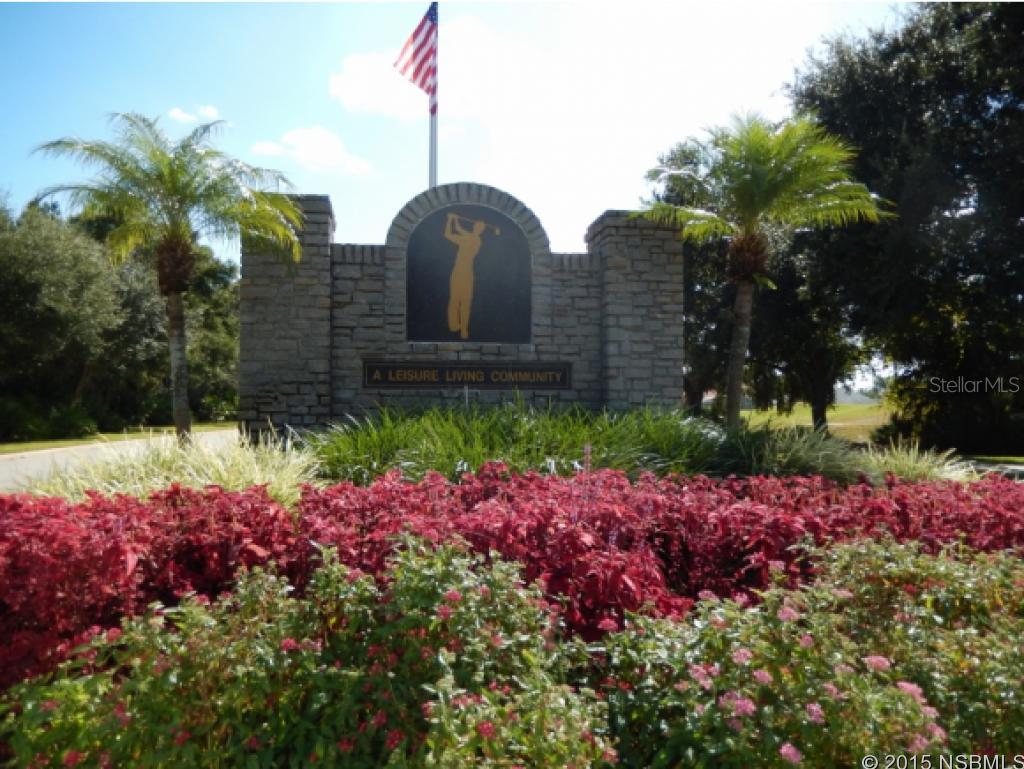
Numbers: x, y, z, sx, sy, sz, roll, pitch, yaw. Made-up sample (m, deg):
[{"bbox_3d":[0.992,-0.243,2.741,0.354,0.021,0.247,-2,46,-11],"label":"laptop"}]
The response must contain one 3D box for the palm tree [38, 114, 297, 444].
[{"bbox_3d":[-3.600,-1.070,7.800,2.800,3.550,2.700,0,-1,0],"label":"palm tree"}]

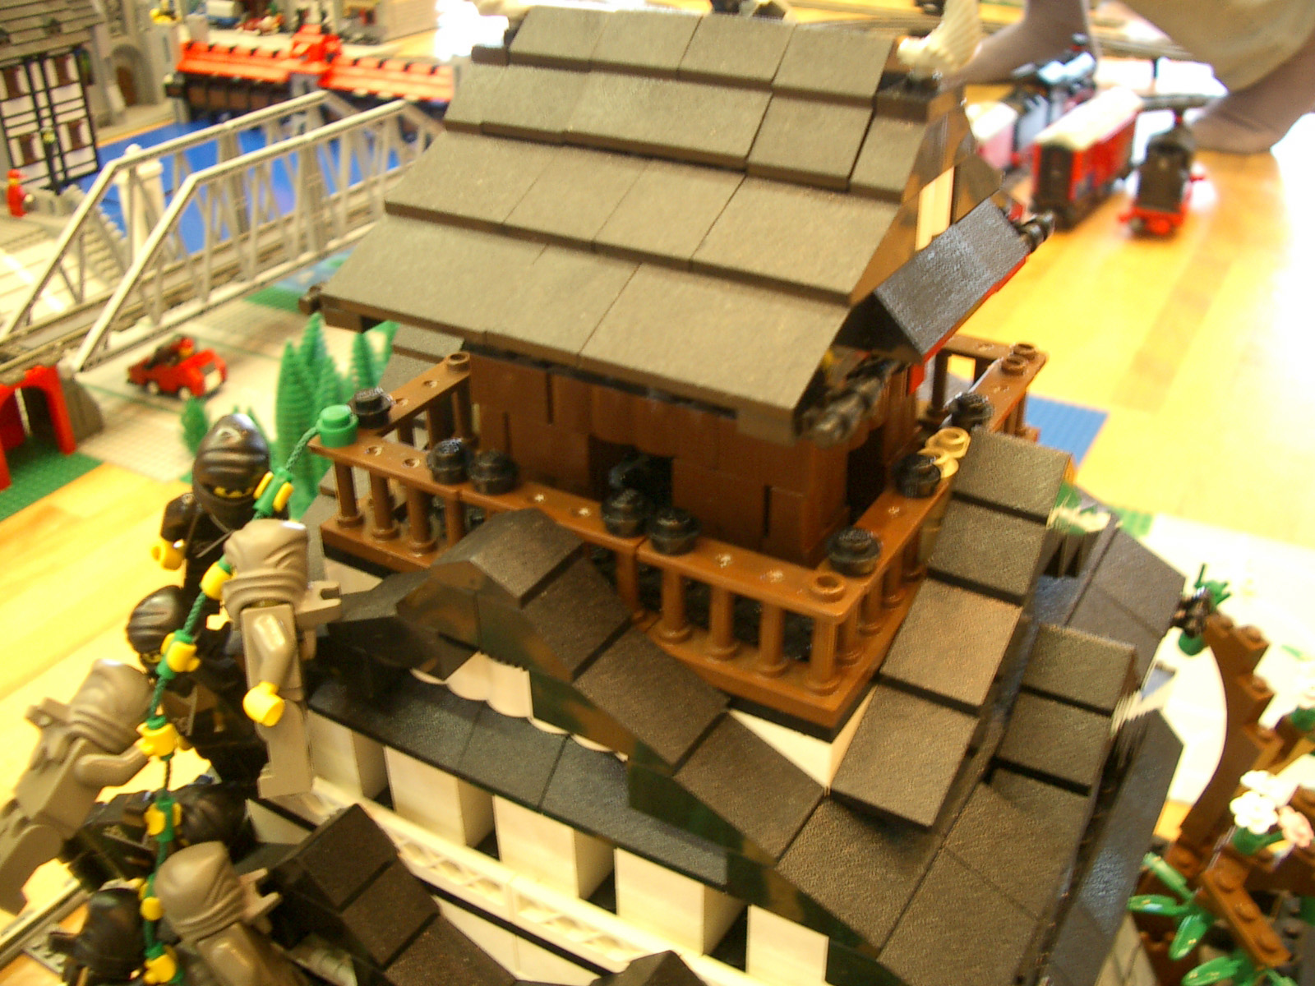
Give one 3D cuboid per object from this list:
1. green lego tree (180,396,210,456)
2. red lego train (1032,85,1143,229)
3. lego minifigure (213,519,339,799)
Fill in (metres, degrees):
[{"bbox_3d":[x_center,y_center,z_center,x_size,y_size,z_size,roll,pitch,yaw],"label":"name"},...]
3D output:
[{"bbox_3d":[-0.321,-0.048,0.935,0.022,0.044,0.022,16,35,26],"label":"green lego tree"},{"bbox_3d":[0.446,-0.349,1.380,0.049,0.084,0.198,19,36,29],"label":"red lego train"},{"bbox_3d":[-0.060,0.025,0.212,0.021,0.042,0.024,-7,1,0],"label":"lego minifigure"}]

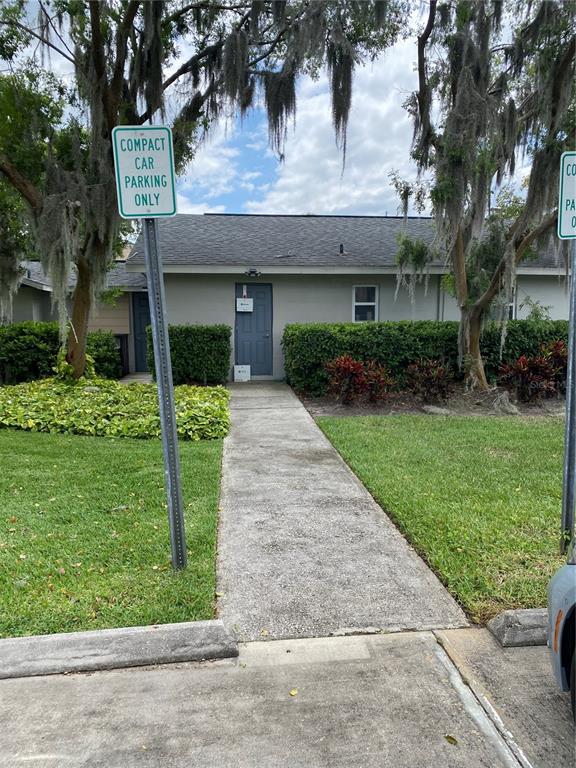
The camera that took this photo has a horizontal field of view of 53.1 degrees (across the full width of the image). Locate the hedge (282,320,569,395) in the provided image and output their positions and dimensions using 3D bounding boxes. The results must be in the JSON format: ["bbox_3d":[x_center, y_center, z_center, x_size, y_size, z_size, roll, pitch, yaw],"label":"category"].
[{"bbox_3d":[2.970,-0.552,11.418,5.900,1.300,1.350,-1,7,-6],"label":"hedge"}]

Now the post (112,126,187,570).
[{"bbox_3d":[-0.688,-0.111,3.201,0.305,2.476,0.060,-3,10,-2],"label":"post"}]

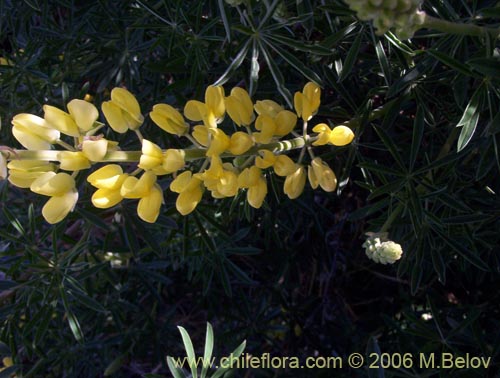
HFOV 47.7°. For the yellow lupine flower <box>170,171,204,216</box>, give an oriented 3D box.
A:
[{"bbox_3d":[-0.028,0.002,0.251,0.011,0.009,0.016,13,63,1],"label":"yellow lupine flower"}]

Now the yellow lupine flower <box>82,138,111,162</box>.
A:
[{"bbox_3d":[-0.057,-0.014,0.210,0.010,0.009,0.011,0,-6,-6],"label":"yellow lupine flower"}]

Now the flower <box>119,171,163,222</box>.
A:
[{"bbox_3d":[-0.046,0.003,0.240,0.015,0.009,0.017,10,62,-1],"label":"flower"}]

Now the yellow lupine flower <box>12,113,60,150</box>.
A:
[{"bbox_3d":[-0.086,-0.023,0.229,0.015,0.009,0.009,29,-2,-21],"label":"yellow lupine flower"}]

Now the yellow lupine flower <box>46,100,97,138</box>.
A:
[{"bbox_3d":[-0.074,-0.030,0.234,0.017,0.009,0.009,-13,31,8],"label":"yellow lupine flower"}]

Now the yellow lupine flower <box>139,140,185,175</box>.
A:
[{"bbox_3d":[-0.033,-0.012,0.213,0.017,0.012,0.013,0,6,-11],"label":"yellow lupine flower"}]

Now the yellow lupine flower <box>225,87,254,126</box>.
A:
[{"bbox_3d":[-0.004,-0.034,0.230,0.010,0.016,0.010,-18,6,-6],"label":"yellow lupine flower"}]

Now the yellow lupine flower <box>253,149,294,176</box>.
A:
[{"bbox_3d":[0.010,-0.010,0.225,0.015,0.009,0.012,5,16,-20],"label":"yellow lupine flower"}]

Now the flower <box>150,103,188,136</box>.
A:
[{"bbox_3d":[-0.032,-0.028,0.226,0.015,0.010,0.010,37,-6,-6],"label":"flower"}]

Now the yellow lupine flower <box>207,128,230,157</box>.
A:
[{"bbox_3d":[-0.012,-0.018,0.217,0.009,0.010,0.011,-1,-6,6],"label":"yellow lupine flower"}]

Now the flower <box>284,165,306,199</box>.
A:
[{"bbox_3d":[0.022,-0.004,0.270,0.008,0.009,0.013,9,66,1],"label":"flower"}]

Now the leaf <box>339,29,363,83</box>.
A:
[{"bbox_3d":[0.055,-0.073,0.310,0.007,0.029,0.008,22,3,-7],"label":"leaf"}]

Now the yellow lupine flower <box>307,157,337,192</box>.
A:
[{"bbox_3d":[0.034,-0.007,0.270,0.011,0.009,0.012,-15,66,-4],"label":"yellow lupine flower"}]

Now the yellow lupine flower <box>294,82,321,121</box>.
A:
[{"bbox_3d":[0.027,-0.042,0.271,0.010,0.015,0.009,5,24,-2],"label":"yellow lupine flower"}]

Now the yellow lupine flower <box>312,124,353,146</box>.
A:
[{"bbox_3d":[0.035,-0.022,0.235,0.016,0.009,0.013,0,0,-24],"label":"yellow lupine flower"}]

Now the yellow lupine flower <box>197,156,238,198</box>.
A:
[{"bbox_3d":[-0.013,-0.004,0.219,0.014,0.012,0.014,23,23,-24],"label":"yellow lupine flower"}]

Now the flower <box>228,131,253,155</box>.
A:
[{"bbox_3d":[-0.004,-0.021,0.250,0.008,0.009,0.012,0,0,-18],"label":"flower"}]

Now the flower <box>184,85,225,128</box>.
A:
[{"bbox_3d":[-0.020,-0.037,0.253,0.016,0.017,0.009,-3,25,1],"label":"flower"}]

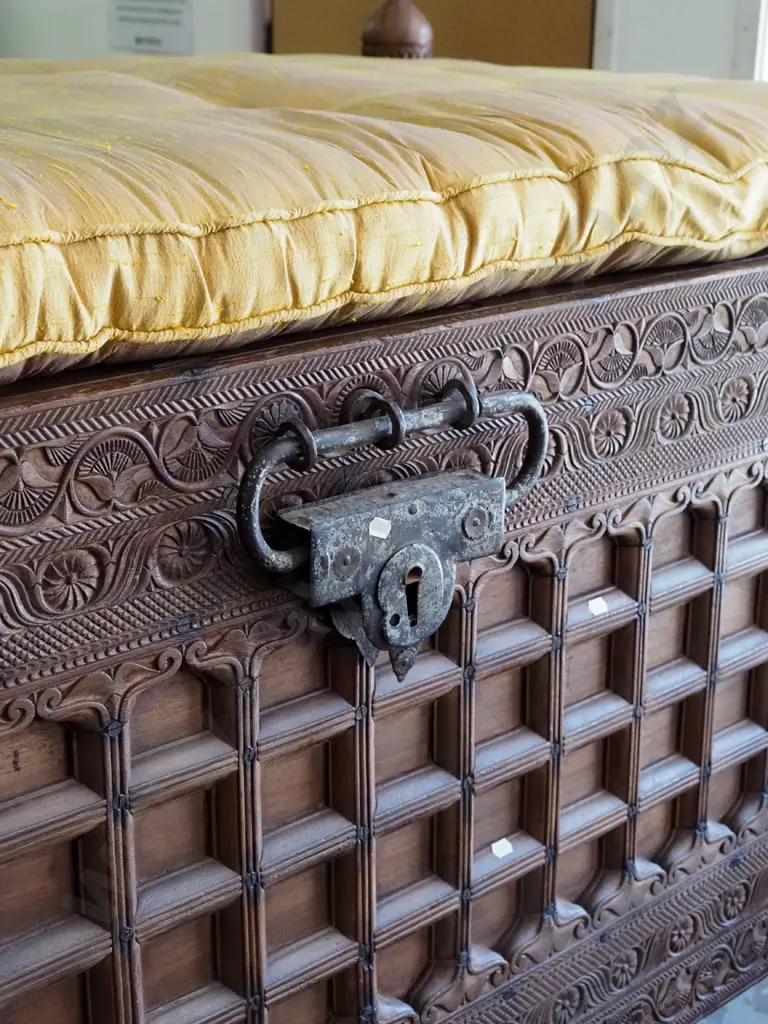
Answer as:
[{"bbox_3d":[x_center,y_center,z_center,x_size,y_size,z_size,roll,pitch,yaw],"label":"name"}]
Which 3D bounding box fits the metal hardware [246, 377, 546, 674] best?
[{"bbox_3d":[0.008,0.012,0.827,0.209,0.157,0.041,-15,23,-39],"label":"metal hardware"}]

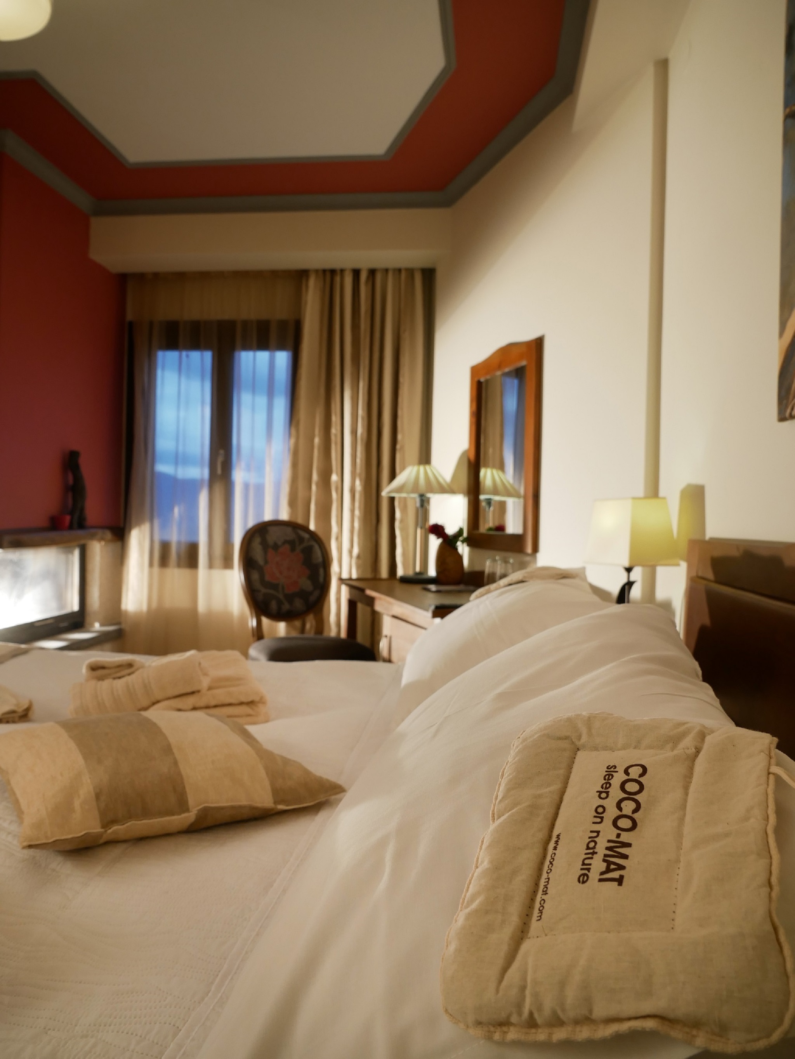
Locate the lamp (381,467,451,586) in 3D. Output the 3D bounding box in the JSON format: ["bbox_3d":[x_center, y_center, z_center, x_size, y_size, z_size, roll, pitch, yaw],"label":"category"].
[{"bbox_3d":[0.115,-0.040,3.500,0.360,0.555,0.360,1,1,7],"label":"lamp"}]

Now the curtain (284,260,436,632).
[{"bbox_3d":[-0.202,-0.213,3.927,0.750,2.330,0.150,1,1,7],"label":"curtain"}]

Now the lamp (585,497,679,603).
[{"bbox_3d":[0.677,0.158,2.133,0.195,0.500,0.195,1,1,-27],"label":"lamp"}]

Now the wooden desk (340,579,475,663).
[{"bbox_3d":[0.192,0.630,2.974,0.560,0.760,1.100,1,1,-21],"label":"wooden desk"}]

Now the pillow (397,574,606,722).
[{"bbox_3d":[0.260,0.236,1.565,0.490,0.250,0.640,1,1,7],"label":"pillow"}]

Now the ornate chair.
[{"bbox_3d":[-0.410,0.482,3.210,0.490,1.020,0.550,1,1,-30],"label":"ornate chair"}]

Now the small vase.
[{"bbox_3d":[0.238,0.144,3.323,0.130,0.200,0.125,1,1,7],"label":"small vase"}]

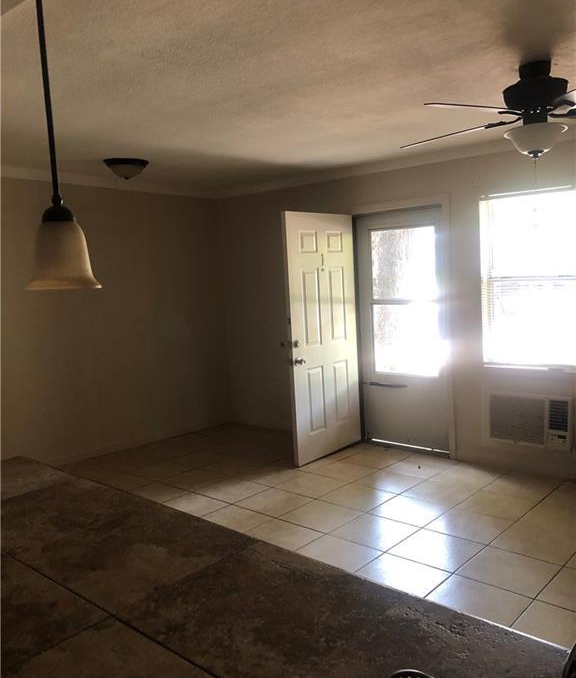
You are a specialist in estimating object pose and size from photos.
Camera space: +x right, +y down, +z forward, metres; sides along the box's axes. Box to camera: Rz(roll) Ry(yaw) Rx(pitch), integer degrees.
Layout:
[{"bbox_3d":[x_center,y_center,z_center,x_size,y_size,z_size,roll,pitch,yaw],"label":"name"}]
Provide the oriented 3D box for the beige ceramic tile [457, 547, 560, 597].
[{"bbox_3d":[1.126,1.181,3.167,0.402,0.010,0.402,3,8,41],"label":"beige ceramic tile"}]

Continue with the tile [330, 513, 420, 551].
[{"bbox_3d":[0.519,1.154,3.710,0.403,0.010,0.403,3,8,41],"label":"tile"}]

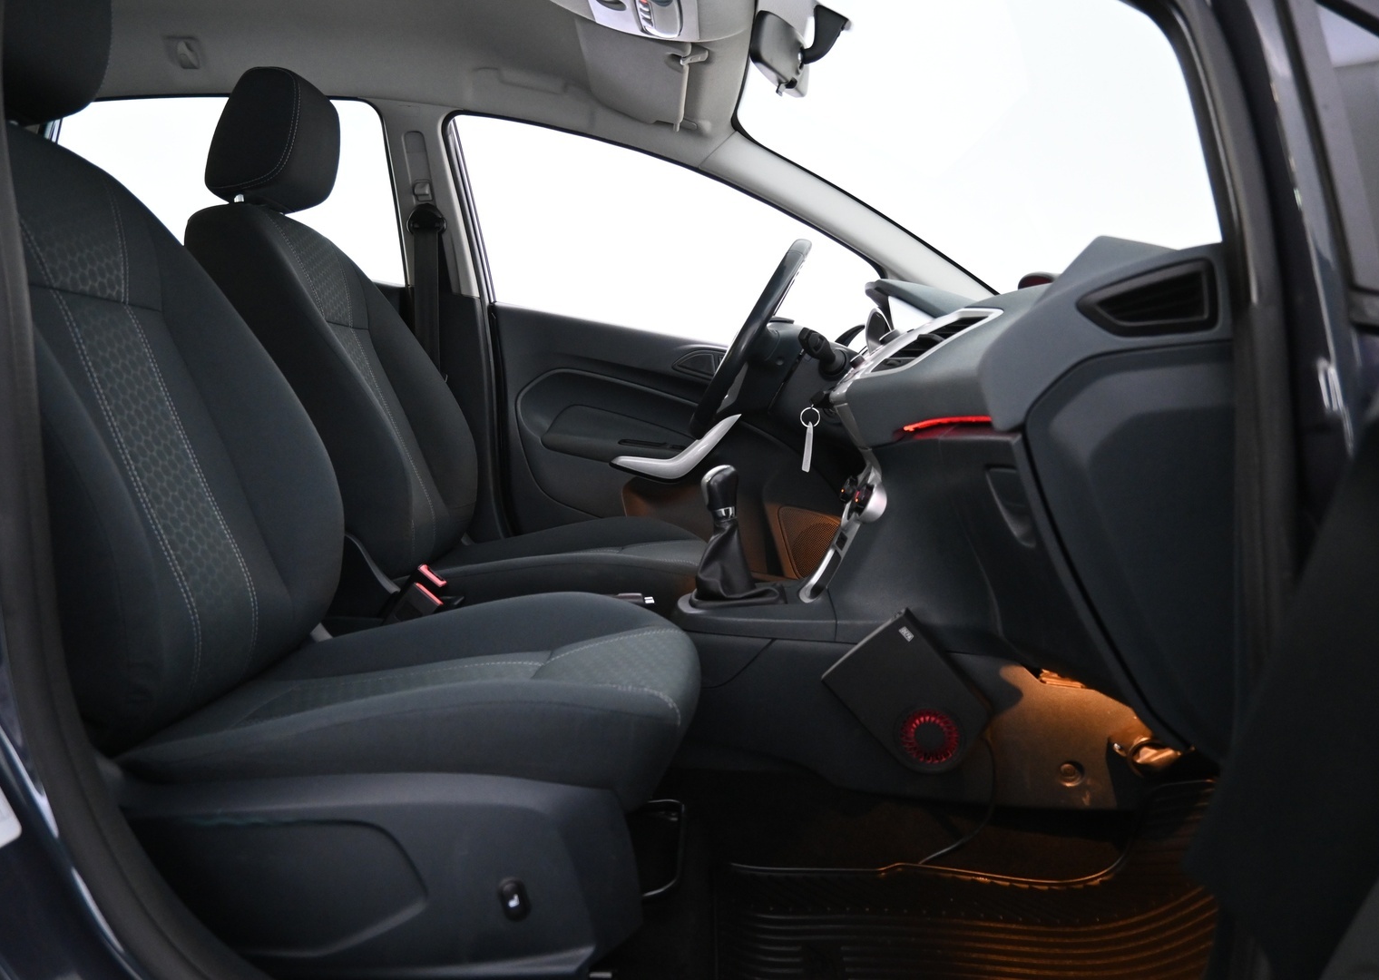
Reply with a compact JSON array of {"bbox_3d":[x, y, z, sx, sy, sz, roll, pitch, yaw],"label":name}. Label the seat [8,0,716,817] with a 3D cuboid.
[{"bbox_3d":[-0.378,-0.143,0.984,0.780,0.930,0.520,0,7,1],"label":"seat"}]

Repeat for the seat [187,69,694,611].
[{"bbox_3d":[-0.369,-0.238,1.678,0.780,0.930,0.520,0,7,1],"label":"seat"}]

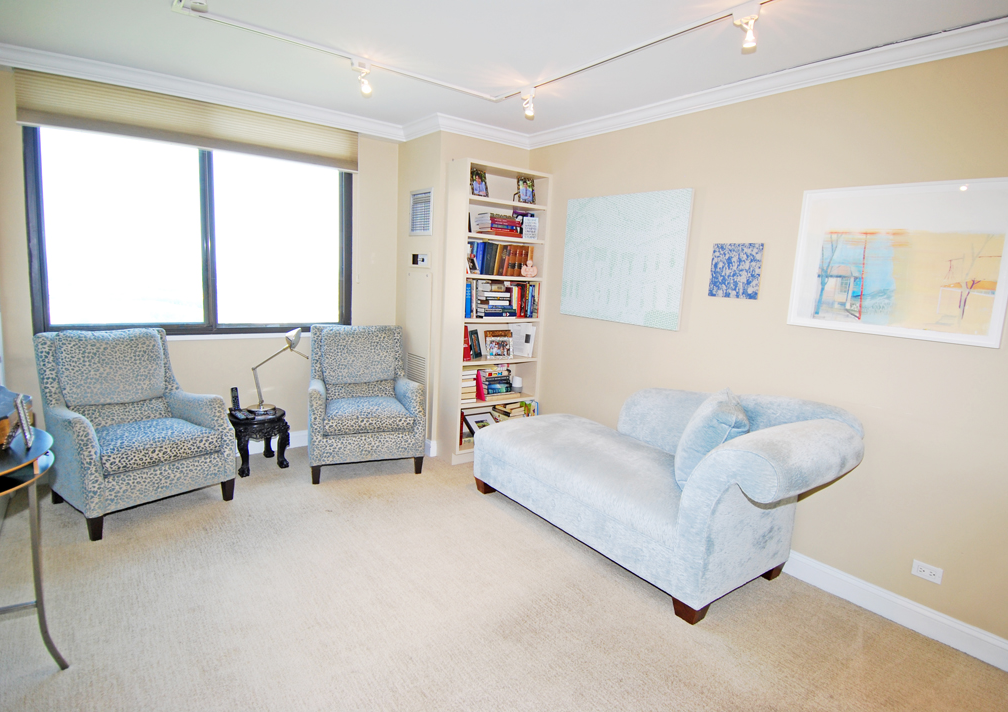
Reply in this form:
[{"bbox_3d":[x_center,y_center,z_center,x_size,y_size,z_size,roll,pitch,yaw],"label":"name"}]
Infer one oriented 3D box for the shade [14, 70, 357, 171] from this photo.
[{"bbox_3d":[-1.975,-1.551,3.640,2.010,0.303,0.056,-4,11,-37],"label":"shade"}]

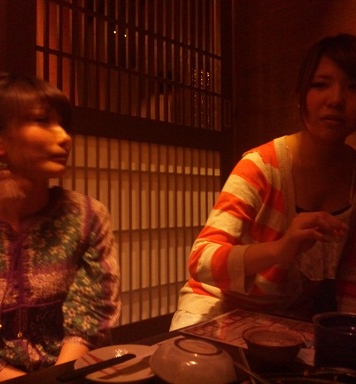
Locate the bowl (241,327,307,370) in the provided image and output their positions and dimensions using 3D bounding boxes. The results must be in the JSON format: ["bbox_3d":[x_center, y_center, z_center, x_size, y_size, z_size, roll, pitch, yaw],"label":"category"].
[{"bbox_3d":[0.148,0.241,0.660,0.095,0.039,0.095,0,0,0],"label":"bowl"}]

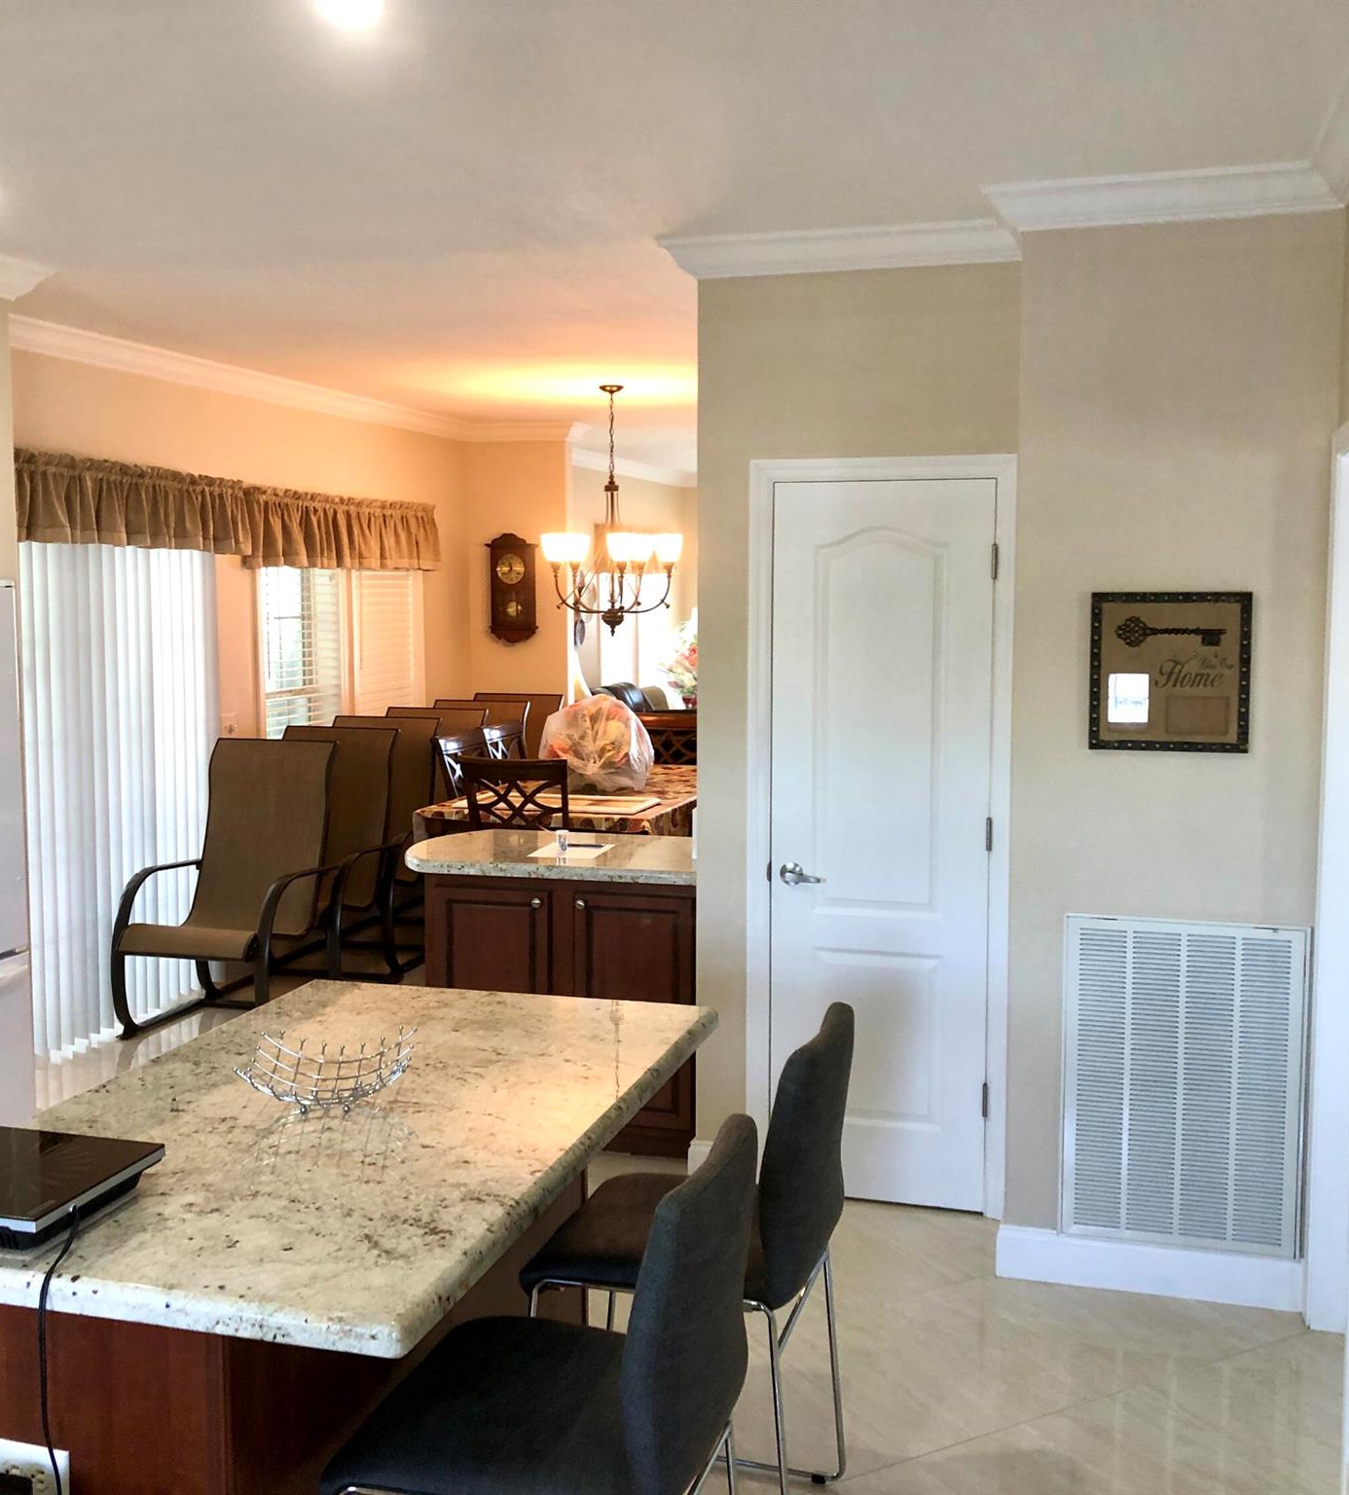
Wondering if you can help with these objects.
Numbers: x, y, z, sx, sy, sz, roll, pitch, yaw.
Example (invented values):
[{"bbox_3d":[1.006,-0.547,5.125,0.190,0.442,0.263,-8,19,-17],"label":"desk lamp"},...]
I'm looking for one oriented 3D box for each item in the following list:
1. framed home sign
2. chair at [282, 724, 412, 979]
[{"bbox_3d":[1.180,-0.178,3.840,0.365,0.377,0.025,2,6,17],"label":"framed home sign"},{"bbox_3d":[-1.590,0.498,7.051,0.670,1.100,0.790,1,6,16],"label":"chair"}]

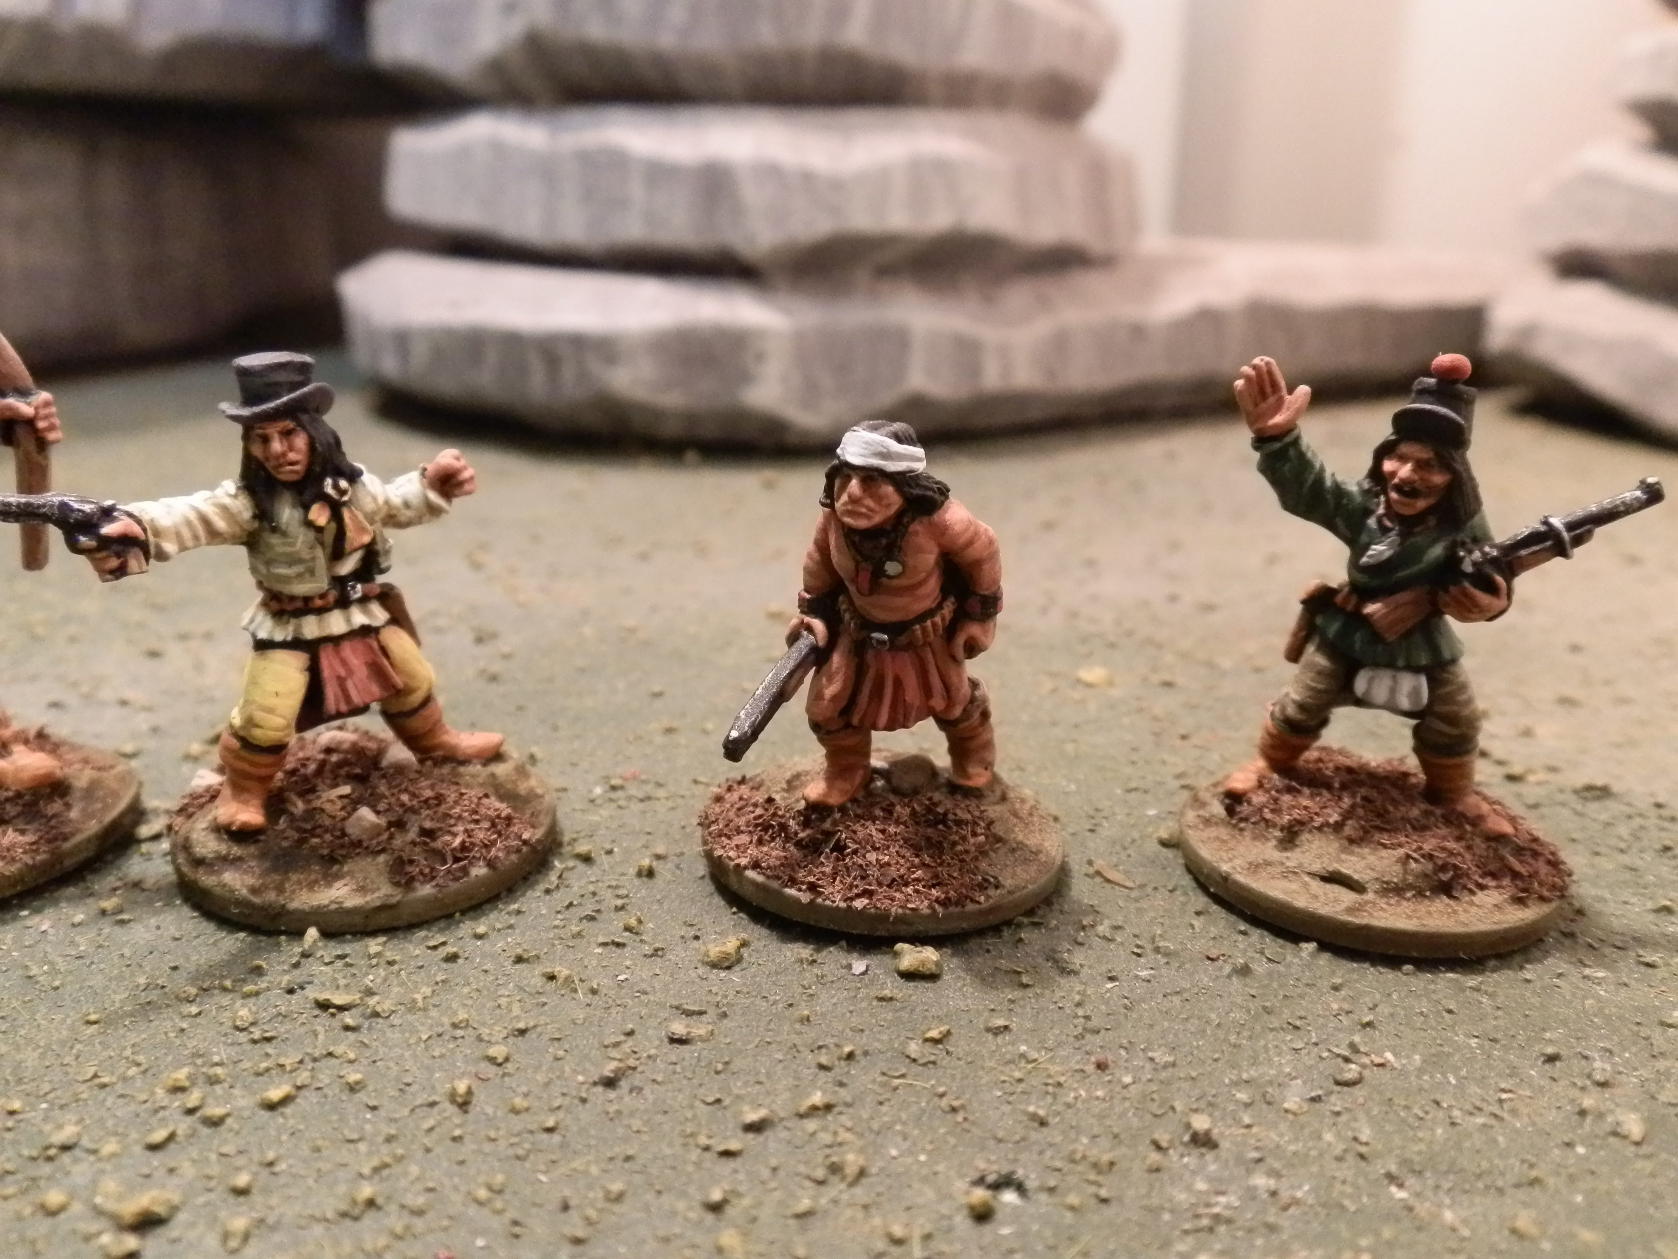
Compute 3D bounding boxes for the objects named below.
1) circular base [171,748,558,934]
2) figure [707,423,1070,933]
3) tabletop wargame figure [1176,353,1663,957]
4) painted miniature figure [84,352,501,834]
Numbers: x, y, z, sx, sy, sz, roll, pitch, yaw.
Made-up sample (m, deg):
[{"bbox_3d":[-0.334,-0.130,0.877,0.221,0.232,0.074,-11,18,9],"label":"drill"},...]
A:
[{"bbox_3d":[-0.032,0.014,0.094,0.025,0.003,0.025,1,17,0],"label":"circular base"},{"bbox_3d":[0.003,0.001,0.091,0.025,0.030,0.025,7,18,19],"label":"figure"},{"bbox_3d":[0.037,0.000,0.089,0.026,0.034,0.025,8,19,23],"label":"tabletop wargame figure"},{"bbox_3d":[-0.035,-0.003,0.090,0.027,0.031,0.012,-6,18,-21],"label":"painted miniature figure"}]

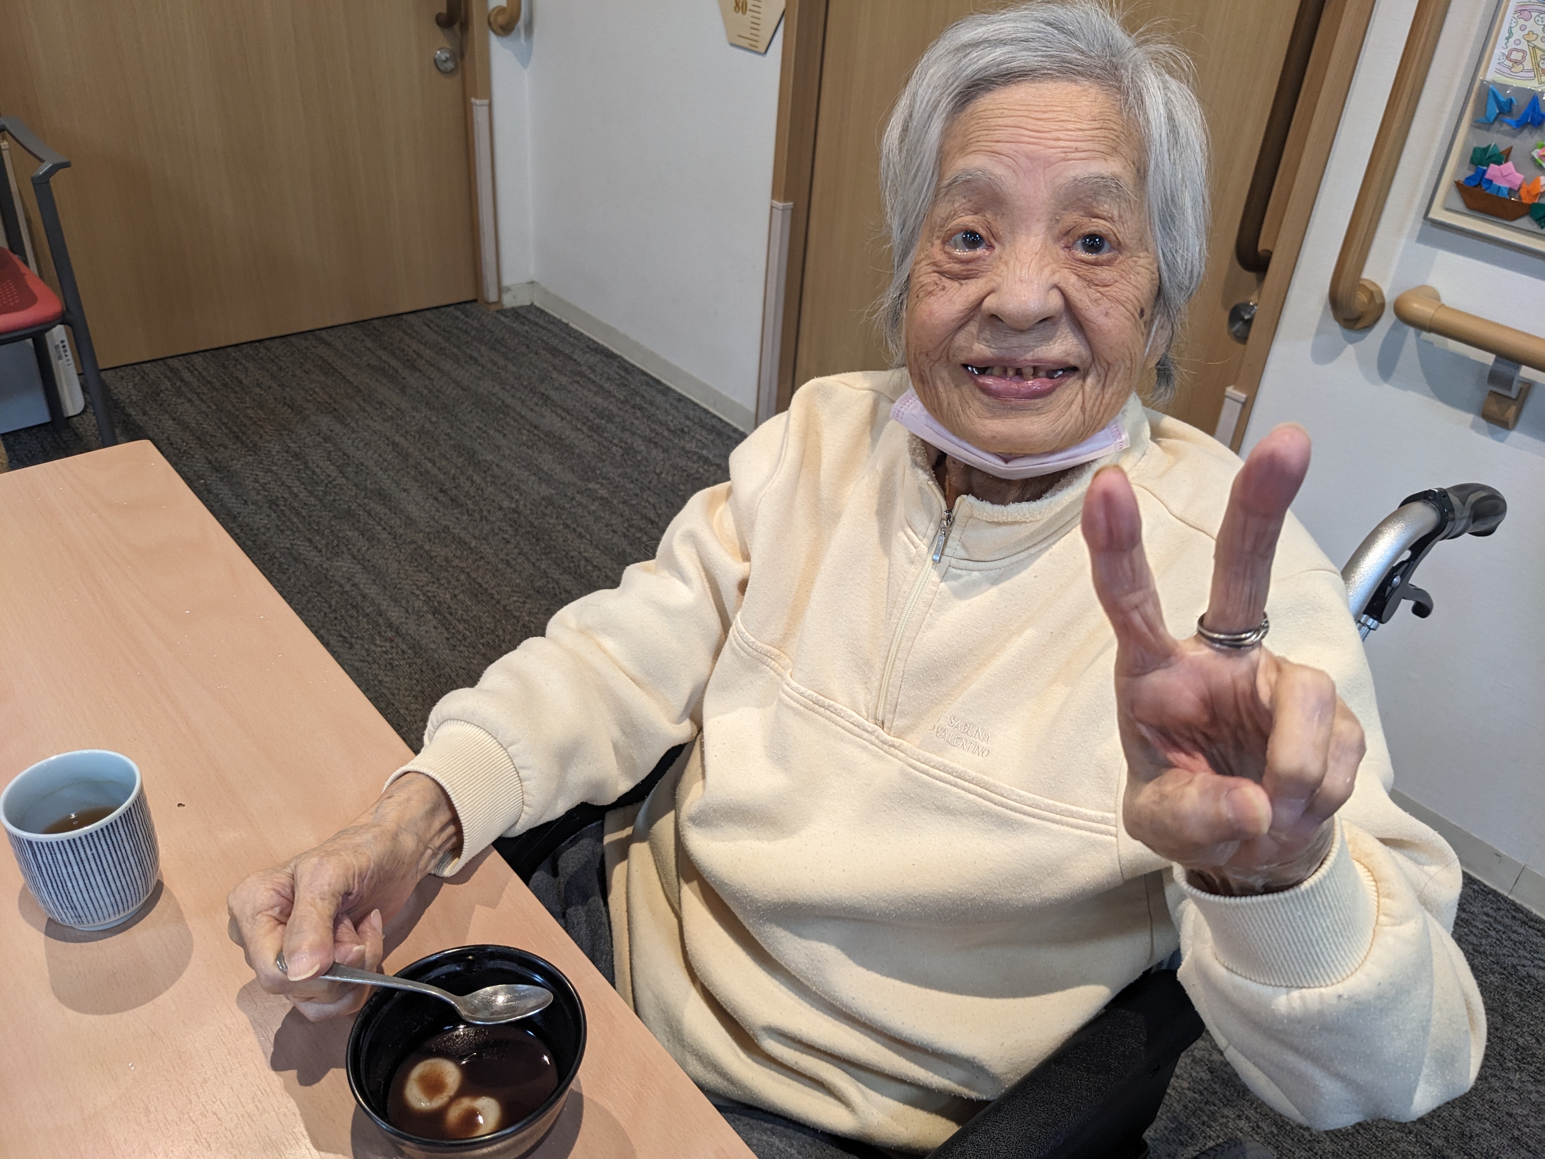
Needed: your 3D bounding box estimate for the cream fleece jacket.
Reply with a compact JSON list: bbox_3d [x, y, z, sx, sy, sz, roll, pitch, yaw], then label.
[{"bbox_3d":[0.123,0.149,0.760,0.575,0.430,0.450,23,36,28],"label":"cream fleece jacket"}]

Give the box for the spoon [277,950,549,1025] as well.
[{"bbox_3d":[-0.178,0.202,0.598,0.141,0.020,0.029,7,31,3],"label":"spoon"}]

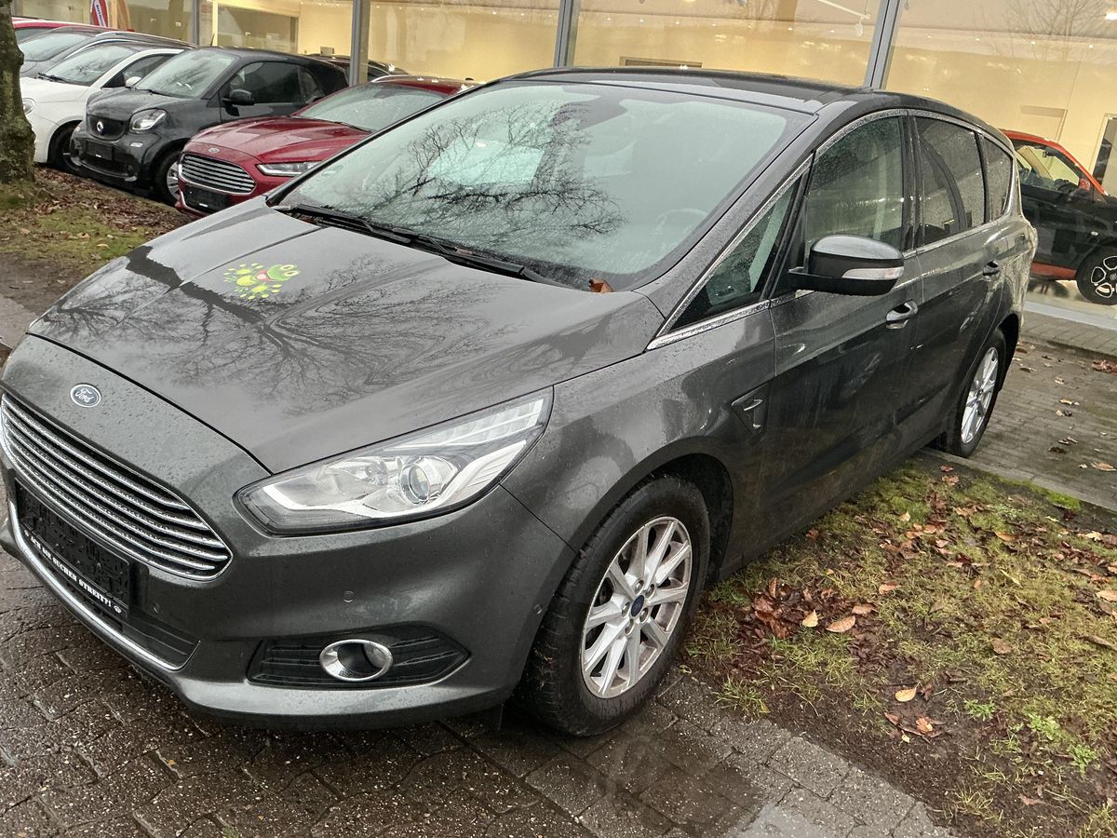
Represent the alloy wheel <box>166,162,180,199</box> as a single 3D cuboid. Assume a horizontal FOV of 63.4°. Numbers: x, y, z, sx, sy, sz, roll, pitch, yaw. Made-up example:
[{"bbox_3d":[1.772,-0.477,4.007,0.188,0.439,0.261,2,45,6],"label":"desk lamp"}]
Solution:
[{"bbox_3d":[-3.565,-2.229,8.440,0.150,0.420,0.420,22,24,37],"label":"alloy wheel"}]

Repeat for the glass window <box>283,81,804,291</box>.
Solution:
[{"bbox_3d":[-0.038,-0.817,2.821,1.460,0.120,1.090,20,50,36],"label":"glass window"}]

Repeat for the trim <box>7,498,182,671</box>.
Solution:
[{"bbox_3d":[-1.080,0.366,2.040,0.870,0.100,0.110,20,24,36],"label":"trim"}]

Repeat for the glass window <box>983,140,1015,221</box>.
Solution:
[{"bbox_3d":[2.026,-1.081,4.144,0.030,0.350,0.440,-1,11,36],"label":"glass window"}]

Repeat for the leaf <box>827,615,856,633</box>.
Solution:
[{"bbox_3d":[0.885,0.642,2.825,0.145,0.020,0.068,-9,24,-35],"label":"leaf"}]

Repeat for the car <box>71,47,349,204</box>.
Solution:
[{"bbox_3d":[-3.451,-3.055,9.398,1.663,1.555,2.695,22,24,37],"label":"car"}]

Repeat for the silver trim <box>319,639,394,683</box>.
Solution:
[{"bbox_3d":[-0.384,0.461,1.742,0.145,0.097,0.050,6,19,0],"label":"silver trim"}]

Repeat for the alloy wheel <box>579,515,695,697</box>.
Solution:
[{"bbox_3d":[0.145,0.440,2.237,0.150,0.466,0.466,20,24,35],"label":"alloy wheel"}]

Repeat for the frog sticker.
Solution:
[{"bbox_3d":[-0.723,-0.344,2.212,0.175,0.012,0.267,-16,33,-17],"label":"frog sticker"}]

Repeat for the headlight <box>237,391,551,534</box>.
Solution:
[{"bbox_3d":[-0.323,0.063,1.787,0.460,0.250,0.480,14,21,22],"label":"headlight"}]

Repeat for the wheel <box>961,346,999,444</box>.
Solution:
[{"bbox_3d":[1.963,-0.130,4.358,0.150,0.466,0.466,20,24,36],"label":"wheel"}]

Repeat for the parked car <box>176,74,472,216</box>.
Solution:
[{"bbox_3d":[-1.157,-2.432,8.634,1.852,1.495,4.867,20,23,34],"label":"parked car"}]

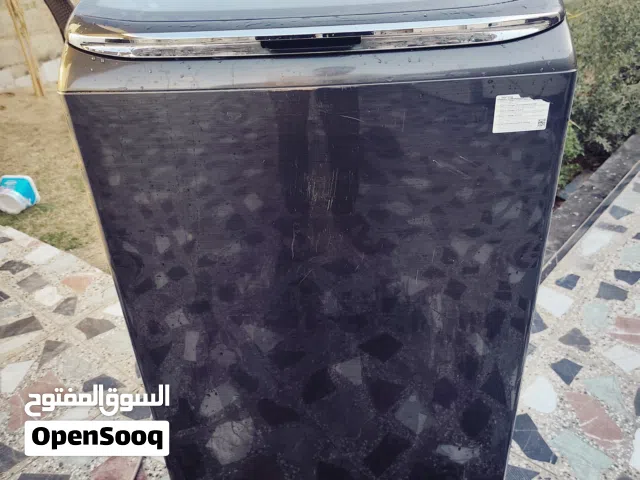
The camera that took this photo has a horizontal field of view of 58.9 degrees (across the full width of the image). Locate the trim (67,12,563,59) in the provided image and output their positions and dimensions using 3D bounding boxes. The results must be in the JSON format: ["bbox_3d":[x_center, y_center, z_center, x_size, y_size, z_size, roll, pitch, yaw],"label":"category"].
[{"bbox_3d":[-0.012,-0.247,0.697,0.615,0.036,0.040,-2,30,3],"label":"trim"}]

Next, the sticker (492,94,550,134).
[{"bbox_3d":[0.252,-0.158,0.707,0.067,0.048,0.002,-2,30,3],"label":"sticker"}]

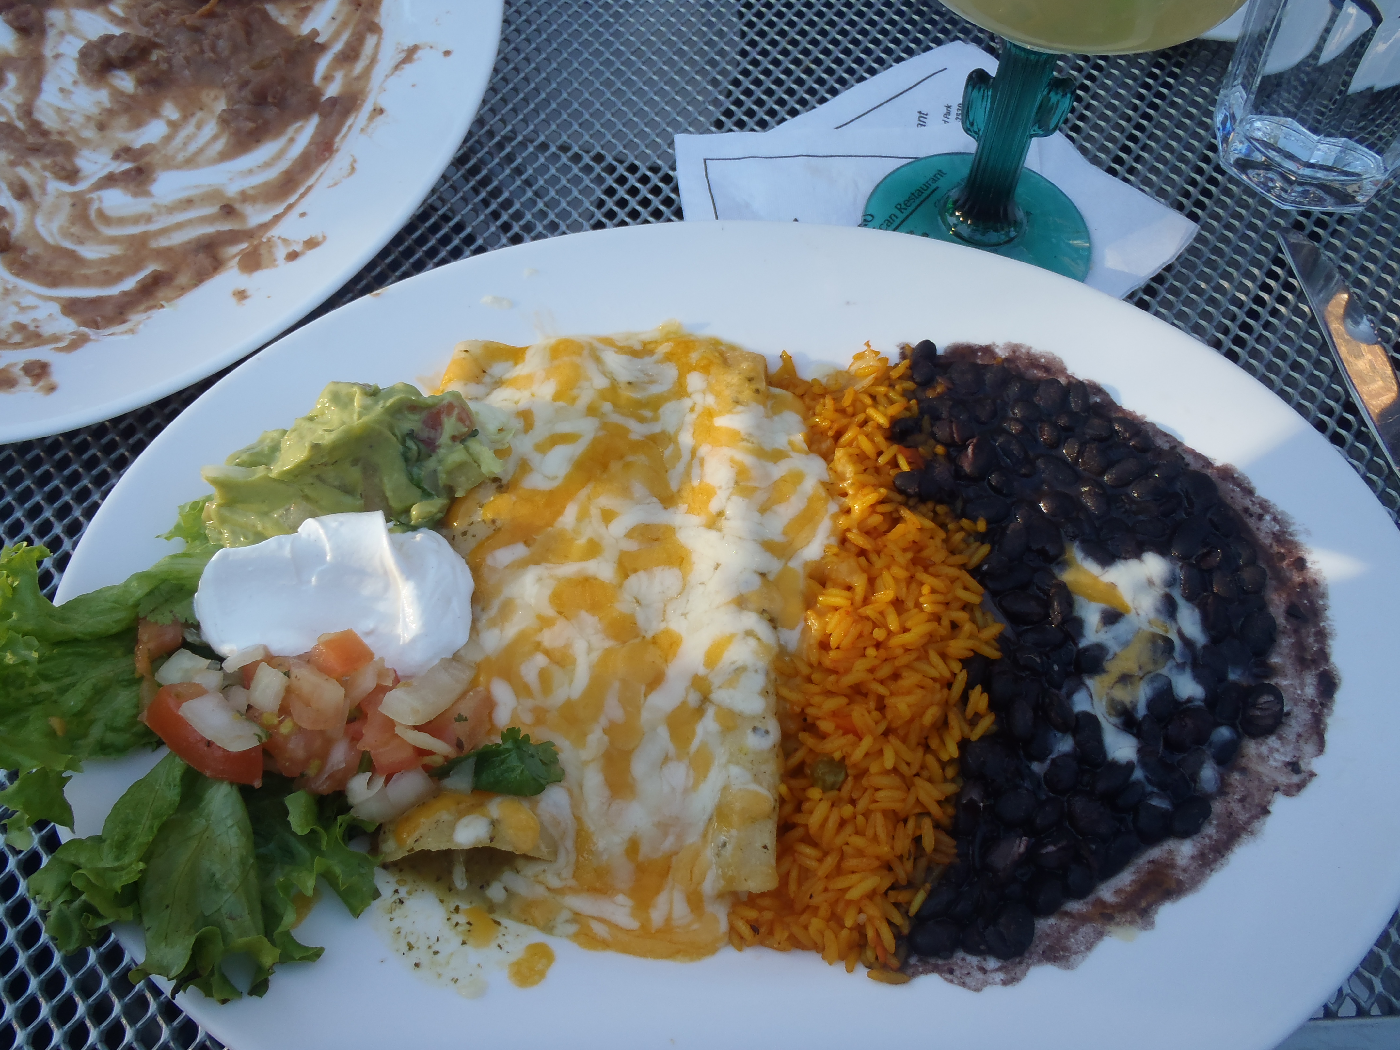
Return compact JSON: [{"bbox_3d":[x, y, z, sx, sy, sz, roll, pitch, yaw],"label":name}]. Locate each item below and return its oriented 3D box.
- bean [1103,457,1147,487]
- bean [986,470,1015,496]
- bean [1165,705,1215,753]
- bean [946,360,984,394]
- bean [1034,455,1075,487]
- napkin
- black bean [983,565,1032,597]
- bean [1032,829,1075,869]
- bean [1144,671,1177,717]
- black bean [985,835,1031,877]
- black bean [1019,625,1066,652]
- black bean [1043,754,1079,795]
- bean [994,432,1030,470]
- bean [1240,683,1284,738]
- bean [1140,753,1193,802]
[{"bbox_3d":[0.121,-0.015,0.321,0.014,0.007,0.008,-30,65,-17],"label":"bean"},{"bbox_3d":[0.085,-0.012,0.321,0.007,0.007,0.010,-34,66,-19],"label":"bean"},{"bbox_3d":[0.123,0.051,0.284,0.014,0.008,0.010,-34,66,-19],"label":"bean"},{"bbox_3d":[0.077,-0.043,0.330,0.010,0.007,0.010,0,60,-2],"label":"bean"},{"bbox_3d":[0.100,-0.015,0.319,0.013,0.007,0.008,33,65,16],"label":"bean"},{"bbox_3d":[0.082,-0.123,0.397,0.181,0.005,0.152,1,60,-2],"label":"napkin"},{"bbox_3d":[0.082,0.015,0.303,0.013,0.007,0.008,-17,62,-11],"label":"black bean"},{"bbox_3d":[0.084,0.077,0.268,0.011,0.008,0.008,-24,63,-15],"label":"bean"},{"bbox_3d":[0.117,0.043,0.288,0.008,0.007,0.012,7,60,2],"label":"bean"},{"bbox_3d":[0.073,0.078,0.267,0.012,0.007,0.009,-25,63,-15],"label":"black bean"},{"bbox_3d":[0.087,0.029,0.288,0.012,0.006,0.007,-10,61,-8],"label":"black bean"},{"bbox_3d":[0.088,0.061,0.277,0.008,0.008,0.011,30,63,15],"label":"black bean"},{"bbox_3d":[0.089,-0.021,0.324,0.008,0.007,0.013,-25,63,-15],"label":"bean"},{"bbox_3d":[0.146,0.048,0.293,0.010,0.009,0.015,23,62,11],"label":"bean"},{"bbox_3d":[0.114,0.062,0.277,0.009,0.008,0.013,-38,67,-21],"label":"bean"}]

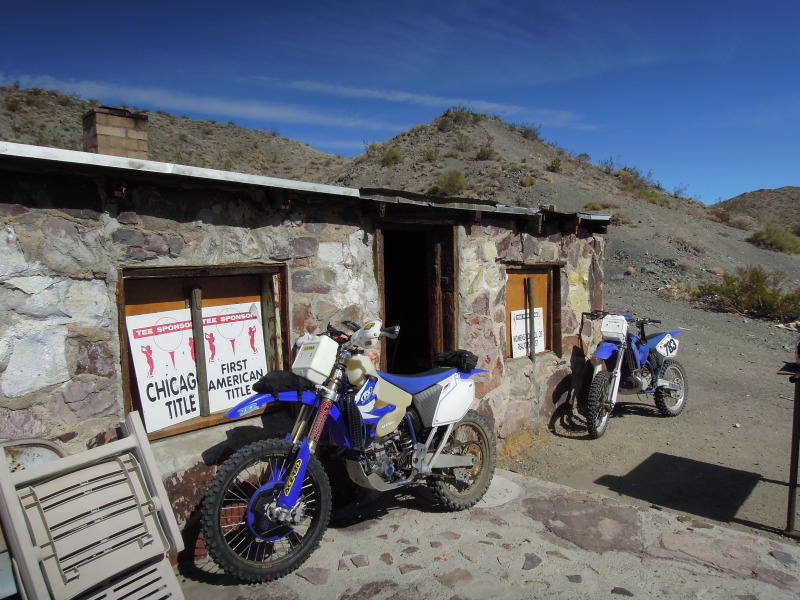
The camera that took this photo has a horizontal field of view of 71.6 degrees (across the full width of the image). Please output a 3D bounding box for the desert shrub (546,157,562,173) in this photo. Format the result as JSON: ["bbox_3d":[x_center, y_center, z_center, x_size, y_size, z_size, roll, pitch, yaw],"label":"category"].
[{"bbox_3d":[8.077,-7.084,29.000,0.803,0.795,0.763,0,4,0],"label":"desert shrub"}]

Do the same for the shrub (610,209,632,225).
[{"bbox_3d":[8.785,-3.312,22.000,0.838,0.603,0.796,0,4,0],"label":"shrub"}]

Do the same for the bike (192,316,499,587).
[{"bbox_3d":[-0.110,0.758,3.269,2.160,1.290,0.840,0,0,-45],"label":"bike"}]

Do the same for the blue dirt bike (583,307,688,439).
[{"bbox_3d":[2.531,0.744,6.004,2.160,1.250,0.820,-2,0,-37],"label":"blue dirt bike"}]

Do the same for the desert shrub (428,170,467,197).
[{"bbox_3d":[2.141,-5.251,25.000,1.644,1.113,1.562,0,4,0],"label":"desert shrub"}]

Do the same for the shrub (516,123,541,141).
[{"bbox_3d":[8.340,-10.936,36.000,1.495,1.110,1.421,0,4,0],"label":"shrub"}]

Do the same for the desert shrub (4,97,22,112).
[{"bbox_3d":[-39.019,-19.737,56.000,1.745,1.535,1.657,0,4,0],"label":"desert shrub"}]

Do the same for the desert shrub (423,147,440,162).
[{"bbox_3d":[1.675,-7.738,29.500,0.919,0.808,0.873,0,4,0],"label":"desert shrub"}]

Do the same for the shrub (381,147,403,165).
[{"bbox_3d":[-0.399,-7.632,29.500,1.225,1.010,1.164,0,4,0],"label":"shrub"}]

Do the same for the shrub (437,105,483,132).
[{"bbox_3d":[4.145,-12.434,38.000,3.157,1.822,2.999,0,4,0],"label":"shrub"}]

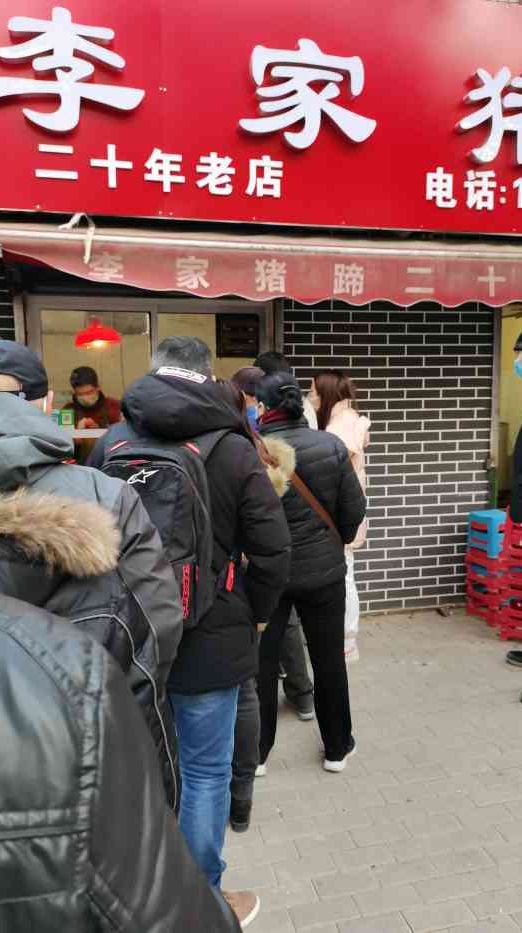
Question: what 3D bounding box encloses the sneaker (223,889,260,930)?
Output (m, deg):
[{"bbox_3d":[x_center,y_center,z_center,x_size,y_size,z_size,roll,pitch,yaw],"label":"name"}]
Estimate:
[{"bbox_3d":[-0.107,1.225,2.017,0.105,0.110,0.285,4,8,38],"label":"sneaker"}]

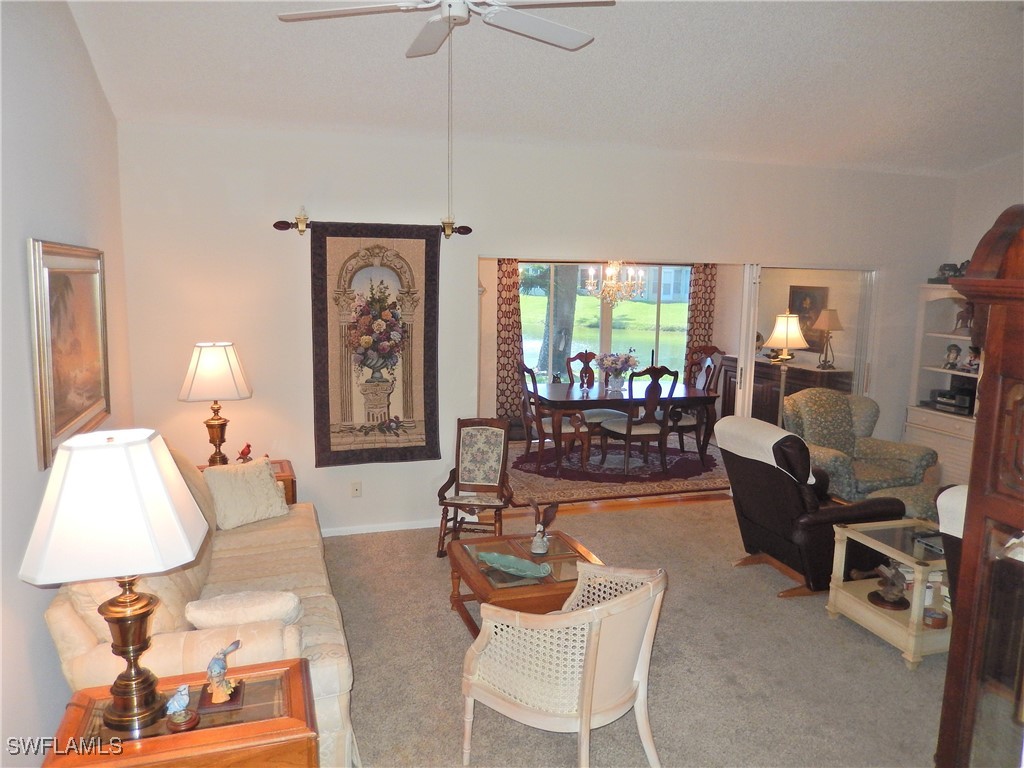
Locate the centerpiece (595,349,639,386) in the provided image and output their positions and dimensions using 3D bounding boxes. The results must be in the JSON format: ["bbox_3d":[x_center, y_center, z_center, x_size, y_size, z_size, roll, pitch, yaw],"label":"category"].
[{"bbox_3d":[1.102,-0.153,7.799,0.450,0.420,0.420,1,8,0],"label":"centerpiece"}]

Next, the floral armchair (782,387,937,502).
[{"bbox_3d":[2.727,0.585,6.018,0.940,0.965,0.900,-2,9,-22],"label":"floral armchair"}]

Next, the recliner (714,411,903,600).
[{"bbox_3d":[1.816,0.746,4.557,0.900,1.010,0.770,-2,8,-18],"label":"recliner"}]

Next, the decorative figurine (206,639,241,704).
[{"bbox_3d":[-0.895,0.882,2.286,0.090,0.172,0.100,-1,8,-11],"label":"decorative figurine"}]

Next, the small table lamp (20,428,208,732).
[{"bbox_3d":[-1.056,0.525,2.017,0.430,0.780,0.420,-2,8,-18],"label":"small table lamp"}]

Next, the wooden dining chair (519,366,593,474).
[{"bbox_3d":[0.404,0.311,7.469,0.610,1.050,0.580,-1,8,-13],"label":"wooden dining chair"}]

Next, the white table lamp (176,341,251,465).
[{"bbox_3d":[-1.928,0.169,4.830,0.430,0.860,0.450,-2,9,-17],"label":"white table lamp"}]

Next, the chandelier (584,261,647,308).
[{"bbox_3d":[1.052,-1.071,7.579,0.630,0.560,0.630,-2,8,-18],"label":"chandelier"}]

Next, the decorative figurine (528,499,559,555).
[{"bbox_3d":[0.177,0.757,3.966,0.160,0.290,0.130,5,9,30],"label":"decorative figurine"}]

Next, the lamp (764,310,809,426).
[{"bbox_3d":[2.279,0.197,6.265,0.450,1.650,0.450,-2,9,-17],"label":"lamp"}]

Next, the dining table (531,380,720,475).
[{"bbox_3d":[1.059,0.435,7.792,1.800,0.740,1.080,-1,8,-16],"label":"dining table"}]

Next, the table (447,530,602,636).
[{"bbox_3d":[0.098,1.132,3.935,0.720,0.400,0.820,-2,9,-17],"label":"table"}]

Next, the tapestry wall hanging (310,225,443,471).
[{"bbox_3d":[-0.960,-0.286,5.220,0.890,1.700,0.030,-2,8,-18],"label":"tapestry wall hanging"}]

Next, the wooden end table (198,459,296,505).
[{"bbox_3d":[-1.816,0.870,4.975,0.700,0.565,0.470,-2,9,-17],"label":"wooden end table"}]

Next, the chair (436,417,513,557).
[{"bbox_3d":[-0.229,0.710,5.145,0.470,0.880,0.600,2,8,7],"label":"chair"}]

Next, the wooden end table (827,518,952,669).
[{"bbox_3d":[2.172,1.079,3.925,0.670,0.530,0.630,-2,8,-18],"label":"wooden end table"}]

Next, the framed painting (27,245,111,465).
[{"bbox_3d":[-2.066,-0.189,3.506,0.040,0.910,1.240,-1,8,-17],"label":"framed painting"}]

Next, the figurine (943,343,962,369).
[{"bbox_3d":[3.811,-0.234,6.398,0.150,0.215,0.130,7,10,37],"label":"figurine"}]

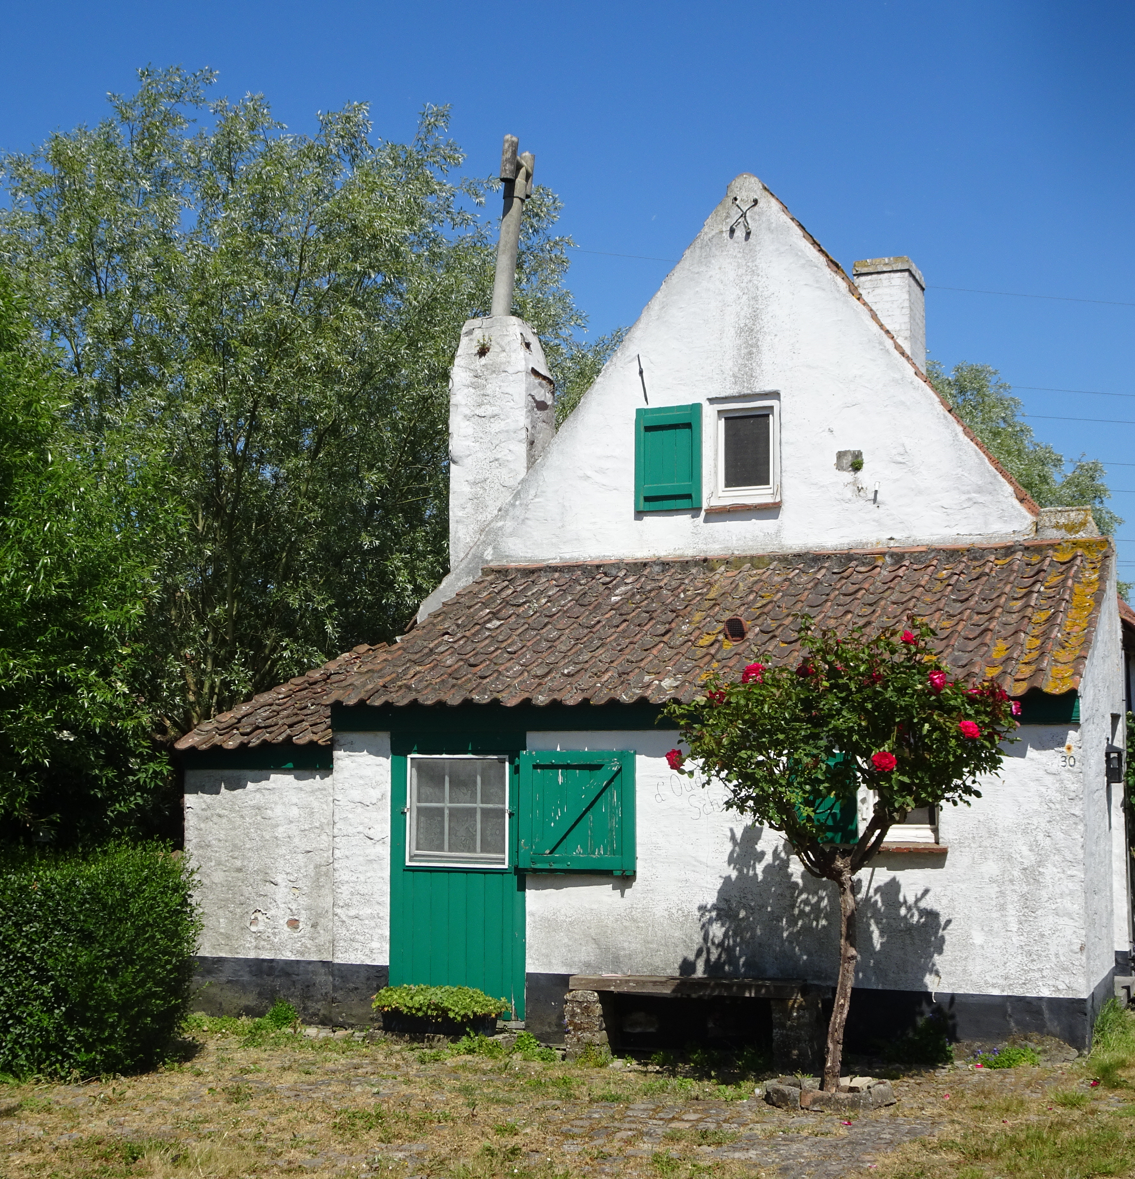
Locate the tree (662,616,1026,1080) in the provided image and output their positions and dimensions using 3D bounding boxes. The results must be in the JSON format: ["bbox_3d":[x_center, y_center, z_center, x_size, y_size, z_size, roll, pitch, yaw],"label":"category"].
[{"bbox_3d":[1.436,1.384,9.450,1.850,2.450,1.750,-1,-6,8],"label":"tree"}]

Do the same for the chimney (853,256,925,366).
[{"bbox_3d":[2.858,-2.347,16.085,0.497,1.000,0.660,-2,-6,22],"label":"chimney"}]

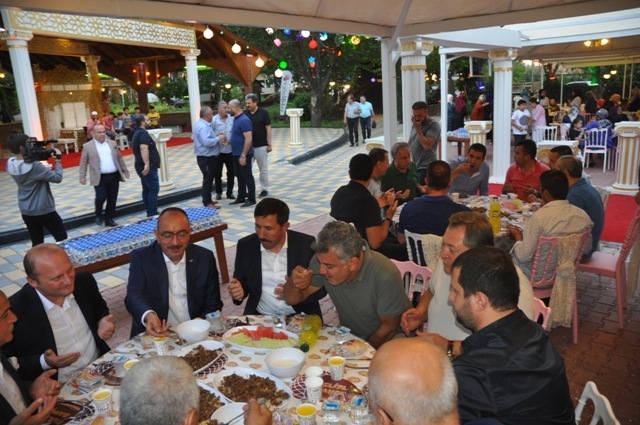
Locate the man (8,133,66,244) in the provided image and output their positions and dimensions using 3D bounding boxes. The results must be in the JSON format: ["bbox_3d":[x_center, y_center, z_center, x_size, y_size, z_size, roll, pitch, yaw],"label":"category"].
[{"bbox_3d":[-3.169,-0.045,5.388,0.520,1.670,0.500,-13,16,-36],"label":"man"}]

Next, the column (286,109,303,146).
[{"bbox_3d":[-0.840,-2.792,15.800,0.440,1.170,0.440,2,14,20],"label":"column"}]

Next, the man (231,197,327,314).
[{"bbox_3d":[-0.193,0.573,2.527,0.560,1.250,0.700,-3,13,2],"label":"man"}]

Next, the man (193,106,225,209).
[{"bbox_3d":[-1.923,-0.945,8.231,0.460,1.710,0.480,-7,13,-14],"label":"man"}]

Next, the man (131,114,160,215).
[{"bbox_3d":[-2.932,-0.751,7.972,0.460,1.740,0.530,-6,14,-12],"label":"man"}]

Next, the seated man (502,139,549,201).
[{"bbox_3d":[2.158,-0.148,5.187,0.560,1.280,0.720,7,17,37],"label":"seated man"}]

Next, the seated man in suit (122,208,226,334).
[{"bbox_3d":[-0.614,0.626,2.301,0.550,1.280,0.770,-7,14,-15],"label":"seated man in suit"}]

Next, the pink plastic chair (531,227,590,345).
[{"bbox_3d":[1.631,0.518,3.535,0.420,0.900,0.480,-7,14,-17],"label":"pink plastic chair"}]

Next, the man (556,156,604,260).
[{"bbox_3d":[2.081,0.165,4.115,0.760,1.240,0.520,5,16,31],"label":"man"}]

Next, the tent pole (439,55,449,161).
[{"bbox_3d":[2.246,-1.643,8.682,0.110,2.430,0.110,7,17,39],"label":"tent pole"}]

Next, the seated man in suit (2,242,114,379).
[{"bbox_3d":[-0.979,0.737,2.014,0.770,1.240,0.560,8,18,40],"label":"seated man in suit"}]

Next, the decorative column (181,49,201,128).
[{"bbox_3d":[-4.171,-3.899,15.959,0.500,2.920,0.500,2,15,23],"label":"decorative column"}]

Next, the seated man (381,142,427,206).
[{"bbox_3d":[0.842,0.001,4.462,0.540,1.277,0.750,-10,15,-23],"label":"seated man"}]

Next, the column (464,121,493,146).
[{"bbox_3d":[2.959,-1.122,8.947,0.460,1.100,0.460,7,17,37],"label":"column"}]

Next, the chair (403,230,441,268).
[{"bbox_3d":[0.903,0.518,3.619,0.420,0.900,0.480,3,15,23],"label":"chair"}]

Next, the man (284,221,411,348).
[{"bbox_3d":[0.188,0.636,2.191,0.580,1.220,0.800,9,18,41],"label":"man"}]

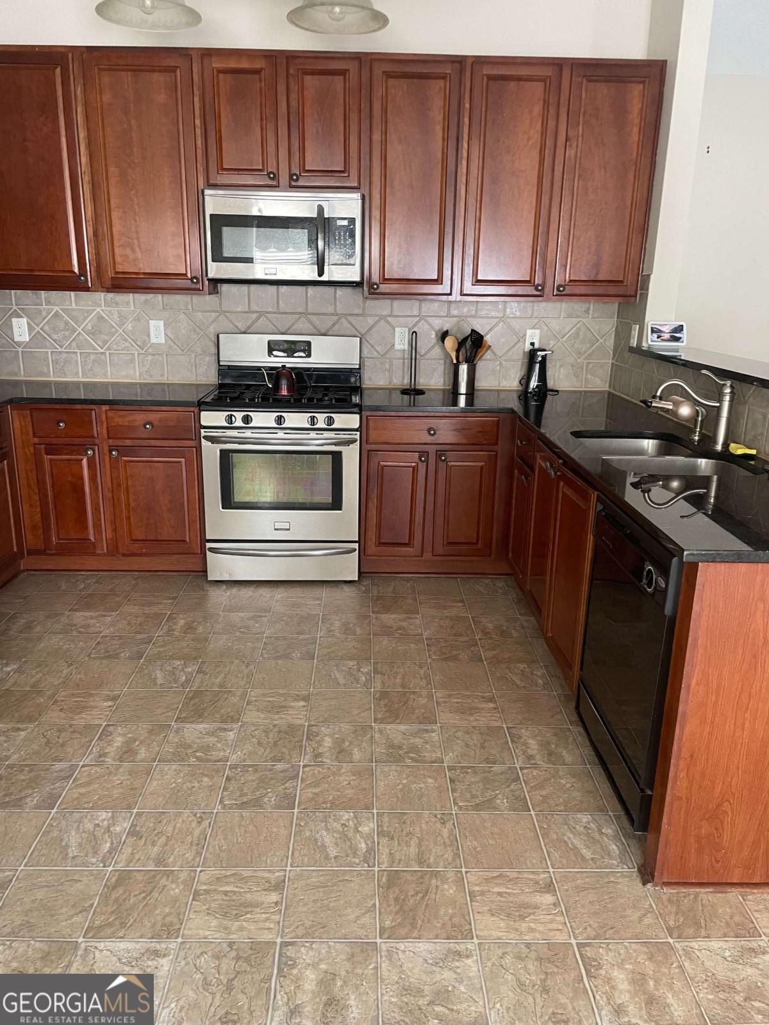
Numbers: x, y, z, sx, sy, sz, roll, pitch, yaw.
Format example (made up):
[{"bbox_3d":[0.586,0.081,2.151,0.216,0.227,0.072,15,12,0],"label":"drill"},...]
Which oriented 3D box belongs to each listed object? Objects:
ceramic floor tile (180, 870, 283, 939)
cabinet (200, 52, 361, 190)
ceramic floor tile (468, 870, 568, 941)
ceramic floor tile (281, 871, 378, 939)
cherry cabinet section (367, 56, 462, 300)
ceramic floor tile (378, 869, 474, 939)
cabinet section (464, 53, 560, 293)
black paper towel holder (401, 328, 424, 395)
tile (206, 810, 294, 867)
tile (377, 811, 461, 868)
[{"bbox_3d":[-0.365,0.974,1.910,0.222,0.010,0.222,1,17,-2],"label":"ceramic floor tile"},{"bbox_3d":[-0.477,-1.861,3.744,0.759,0.601,0.325,1,17,-1],"label":"cabinet"},{"bbox_3d":[0.328,0.983,1.930,0.228,0.010,0.227,1,17,-2],"label":"ceramic floor tile"},{"bbox_3d":[-0.132,0.967,1.895,0.226,0.010,0.226,1,17,-2],"label":"ceramic floor tile"},{"bbox_3d":[0.139,-1.613,3.819,0.457,1.058,0.342,1,17,-2],"label":"cherry cabinet section"},{"bbox_3d":[0.097,0.970,1.901,0.226,0.010,0.226,1,17,-2],"label":"ceramic floor tile"},{"bbox_3d":[0.600,-1.621,3.838,0.428,1.059,0.336,1,17,0],"label":"cabinet section"},{"bbox_3d":[0.152,-0.787,4.045,0.134,0.323,0.134,1,17,-2],"label":"black paper towel holder"},{"bbox_3d":[-0.370,0.907,2.129,0.228,0.010,0.227,1,17,-2],"label":"tile"},{"bbox_3d":[0.091,0.904,2.120,0.226,0.010,0.226,1,17,-2],"label":"tile"}]

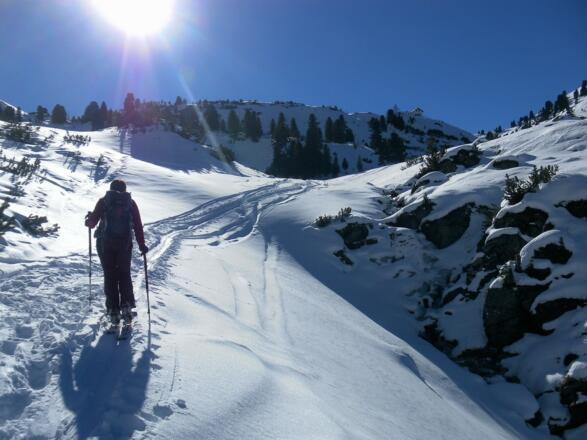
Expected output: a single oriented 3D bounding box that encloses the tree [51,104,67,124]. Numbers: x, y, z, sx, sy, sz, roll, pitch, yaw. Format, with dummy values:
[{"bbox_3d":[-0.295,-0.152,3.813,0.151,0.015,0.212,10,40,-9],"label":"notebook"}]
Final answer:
[{"bbox_3d":[-69.304,-31.113,175.000,4.600,6.100,4.600,0,-5,0],"label":"tree"}]

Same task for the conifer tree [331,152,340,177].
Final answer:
[{"bbox_3d":[9.555,-12.513,135.000,2.300,5.800,2.300,0,-5,0],"label":"conifer tree"}]

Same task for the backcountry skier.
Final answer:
[{"bbox_3d":[-2.118,0.377,7.100,0.760,1.710,0.750,1,-5,-13],"label":"backcountry skier"}]

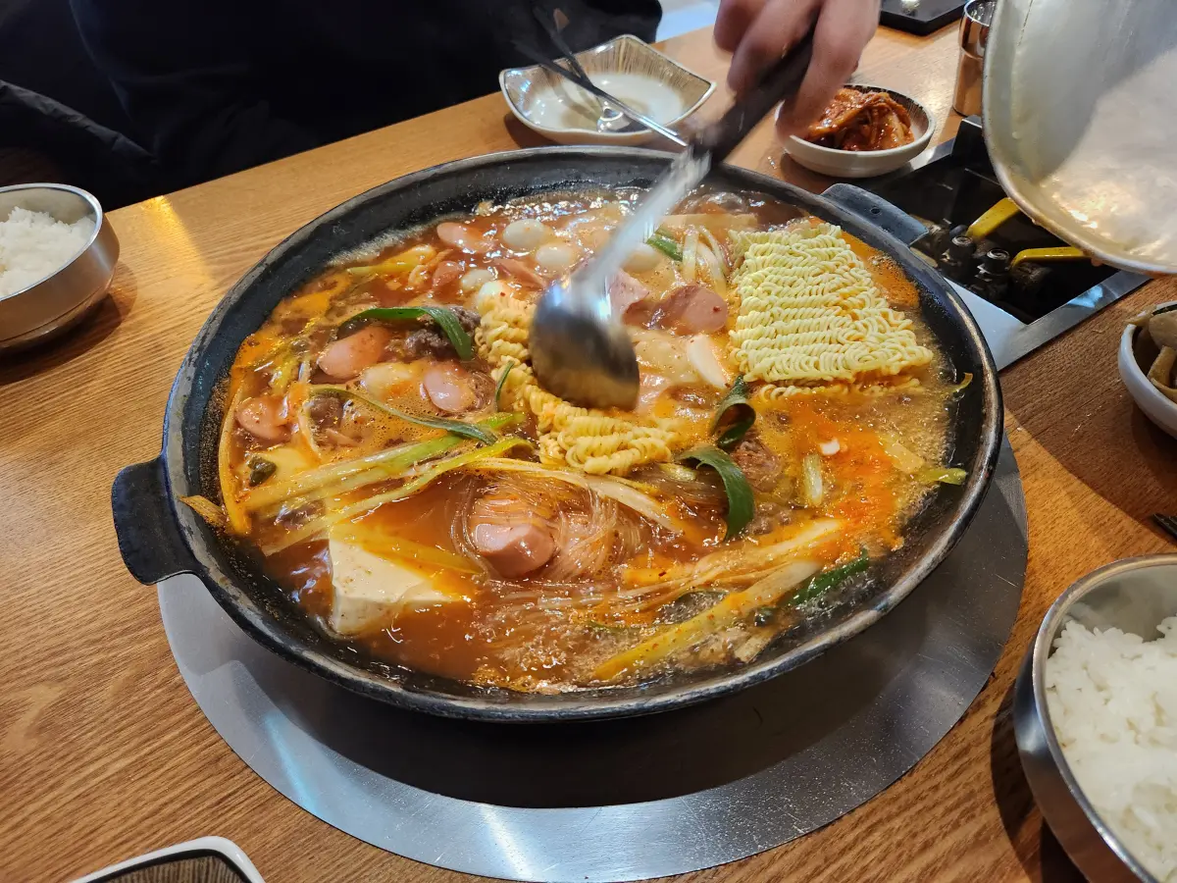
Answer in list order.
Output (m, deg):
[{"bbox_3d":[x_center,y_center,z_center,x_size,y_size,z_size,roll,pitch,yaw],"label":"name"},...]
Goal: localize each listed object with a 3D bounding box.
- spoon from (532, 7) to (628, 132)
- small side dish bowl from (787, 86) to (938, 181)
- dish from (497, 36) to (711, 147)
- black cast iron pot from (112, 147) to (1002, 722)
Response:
[{"bbox_3d":[-0.007,-0.284,0.583,0.041,0.022,0.184,-16,58,-12],"label":"spoon"},{"bbox_3d":[0.173,-0.202,0.517,0.098,0.030,0.098,-1,48,1],"label":"small side dish bowl"},{"bbox_3d":[0.013,-0.238,0.553,0.109,0.035,0.109,-28,53,-21],"label":"dish"},{"bbox_3d":[-0.002,-0.025,0.349,0.374,0.057,0.333,-26,52,-20],"label":"black cast iron pot"}]

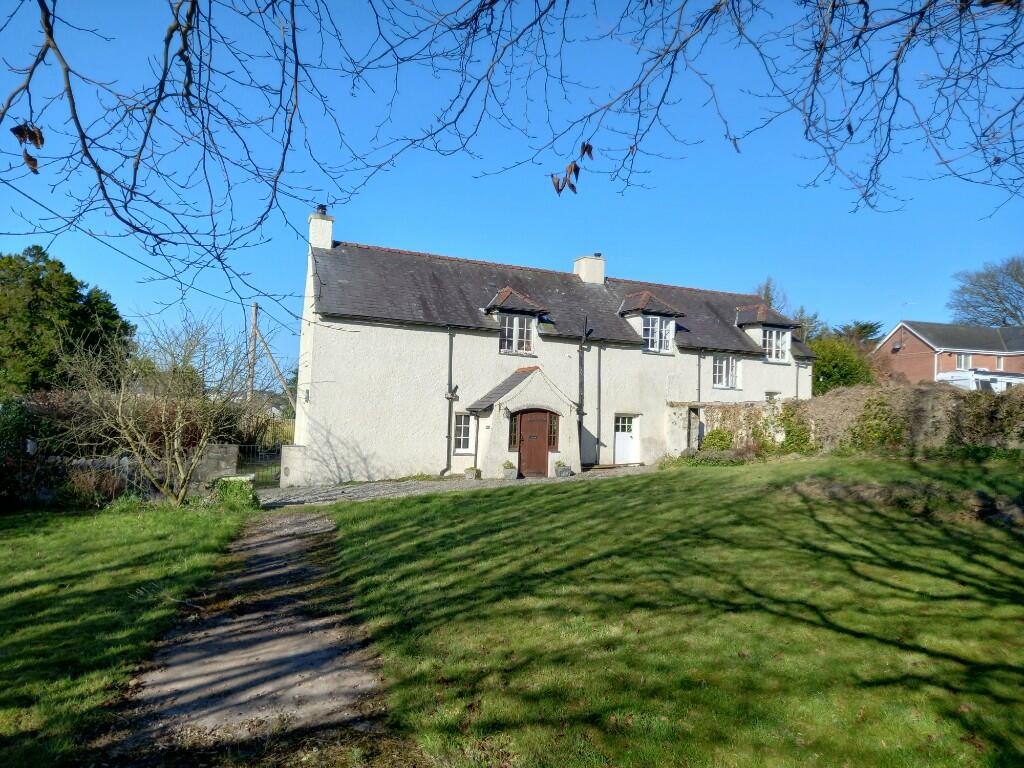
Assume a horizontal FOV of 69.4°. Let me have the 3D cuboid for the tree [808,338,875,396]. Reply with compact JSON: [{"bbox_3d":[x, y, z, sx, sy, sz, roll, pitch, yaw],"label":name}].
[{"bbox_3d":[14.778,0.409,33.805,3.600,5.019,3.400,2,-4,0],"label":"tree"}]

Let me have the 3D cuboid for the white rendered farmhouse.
[{"bbox_3d":[2.038,-0.954,27.987,19.313,9.412,7.400,4,-5,-21],"label":"white rendered farmhouse"}]

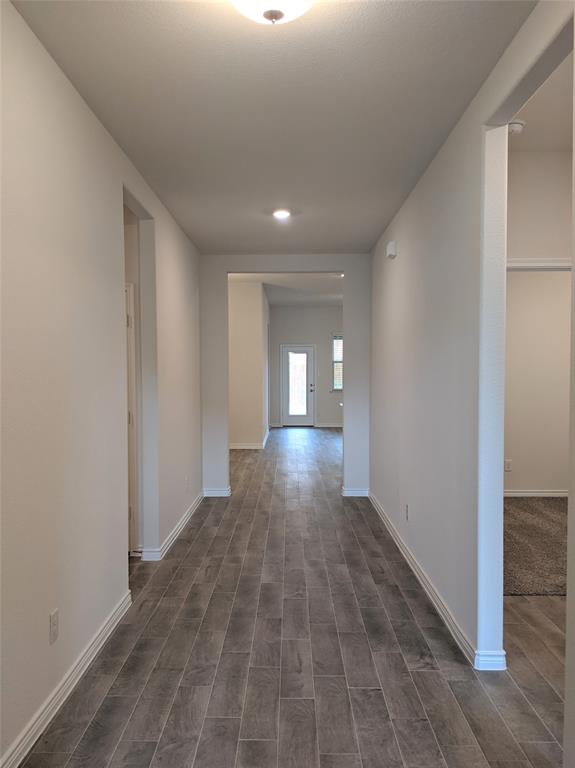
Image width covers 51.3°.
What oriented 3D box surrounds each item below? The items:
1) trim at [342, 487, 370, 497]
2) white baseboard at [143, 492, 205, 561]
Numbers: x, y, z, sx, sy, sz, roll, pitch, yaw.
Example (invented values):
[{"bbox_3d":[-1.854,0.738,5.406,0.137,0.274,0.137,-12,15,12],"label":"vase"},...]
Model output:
[{"bbox_3d":[0.777,1.229,6.758,0.295,0.092,0.020,0,1,0],"label":"trim"},{"bbox_3d":[-1.020,1.257,5.630,0.150,0.092,2.280,0,1,0],"label":"white baseboard"}]

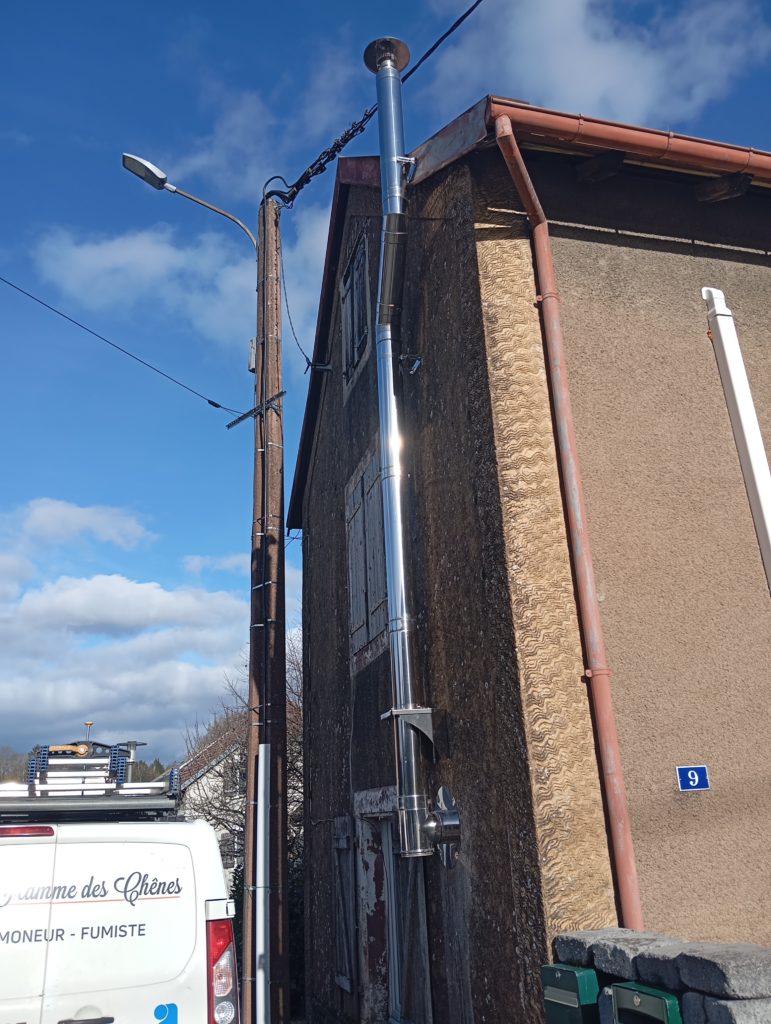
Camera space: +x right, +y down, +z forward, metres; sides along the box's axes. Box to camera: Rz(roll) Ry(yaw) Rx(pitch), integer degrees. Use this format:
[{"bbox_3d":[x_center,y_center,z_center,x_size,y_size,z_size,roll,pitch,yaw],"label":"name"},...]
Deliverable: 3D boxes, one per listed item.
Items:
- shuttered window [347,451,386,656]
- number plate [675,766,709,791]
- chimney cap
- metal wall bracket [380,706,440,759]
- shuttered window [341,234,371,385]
[{"bbox_3d":[-0.148,0.341,6.353,0.100,1.400,1.030,3,-21,-15],"label":"shuttered window"},{"bbox_3d":[1.343,1.161,3.618,0.150,0.100,0.010,3,-21,-15],"label":"number plate"},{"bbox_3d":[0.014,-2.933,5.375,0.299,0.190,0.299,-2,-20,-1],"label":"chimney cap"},{"bbox_3d":[0.144,1.211,4.535,0.280,0.260,0.250,3,-21,-15],"label":"metal wall bracket"},{"bbox_3d":[-0.257,-1.694,7.191,0.100,1.140,0.930,3,-21,-15],"label":"shuttered window"}]

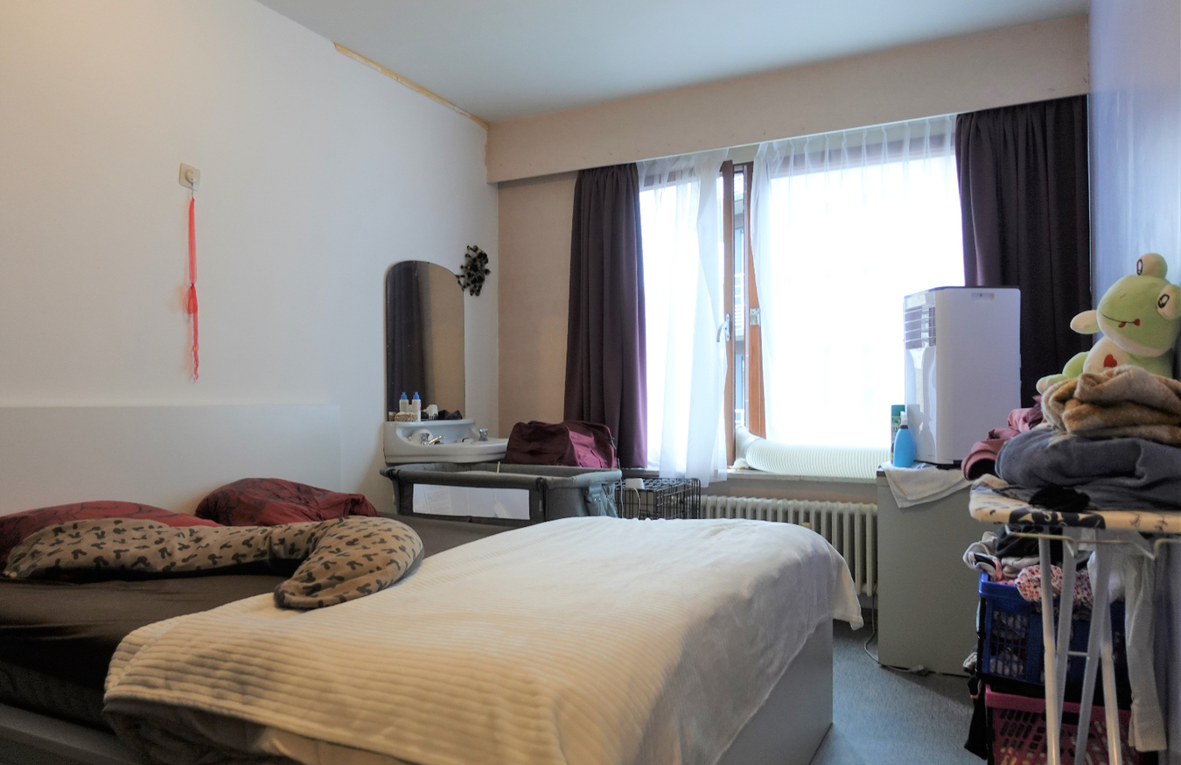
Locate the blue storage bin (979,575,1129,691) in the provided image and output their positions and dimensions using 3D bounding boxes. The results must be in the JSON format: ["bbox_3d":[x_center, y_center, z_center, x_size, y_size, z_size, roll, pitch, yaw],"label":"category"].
[{"bbox_3d":[1.298,0.668,2.194,0.371,0.270,0.475,0,-1,27],"label":"blue storage bin"}]

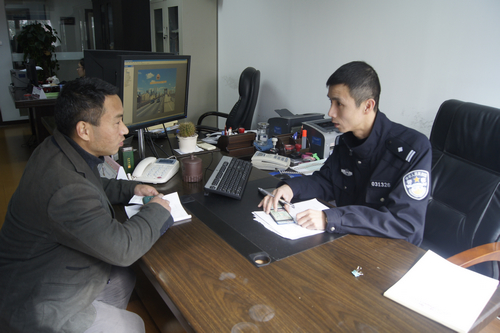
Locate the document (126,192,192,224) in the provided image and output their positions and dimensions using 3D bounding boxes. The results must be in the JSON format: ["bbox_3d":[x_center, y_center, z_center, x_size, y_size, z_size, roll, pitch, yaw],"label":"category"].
[{"bbox_3d":[-0.369,0.154,1.527,0.220,0.025,0.240,-7,21,-23],"label":"document"}]

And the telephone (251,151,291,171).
[{"bbox_3d":[0.136,-0.048,2.316,0.220,0.080,0.170,6,20,12],"label":"telephone"}]

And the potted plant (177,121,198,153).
[{"bbox_3d":[-0.368,-0.188,2.260,0.120,0.180,0.120,1,19,0],"label":"potted plant"}]

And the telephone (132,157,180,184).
[{"bbox_3d":[-0.457,0.011,1.843,0.180,0.080,0.215,4,20,8],"label":"telephone"}]

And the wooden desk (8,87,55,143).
[{"bbox_3d":[-2.358,-0.530,4.491,0.750,0.750,1.250,-12,23,-33],"label":"wooden desk"}]

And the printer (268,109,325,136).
[{"bbox_3d":[0.361,-0.336,2.935,0.340,0.240,0.230,-12,23,-33],"label":"printer"}]

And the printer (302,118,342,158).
[{"bbox_3d":[0.575,-0.212,2.650,0.360,0.205,0.237,-12,23,-33],"label":"printer"}]

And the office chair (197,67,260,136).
[{"bbox_3d":[-0.267,-0.340,3.489,0.670,1.150,0.650,-2,20,-9],"label":"office chair"}]

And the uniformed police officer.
[{"bbox_3d":[0.415,0.275,1.512,0.660,1.340,0.540,-10,22,-29],"label":"uniformed police officer"}]

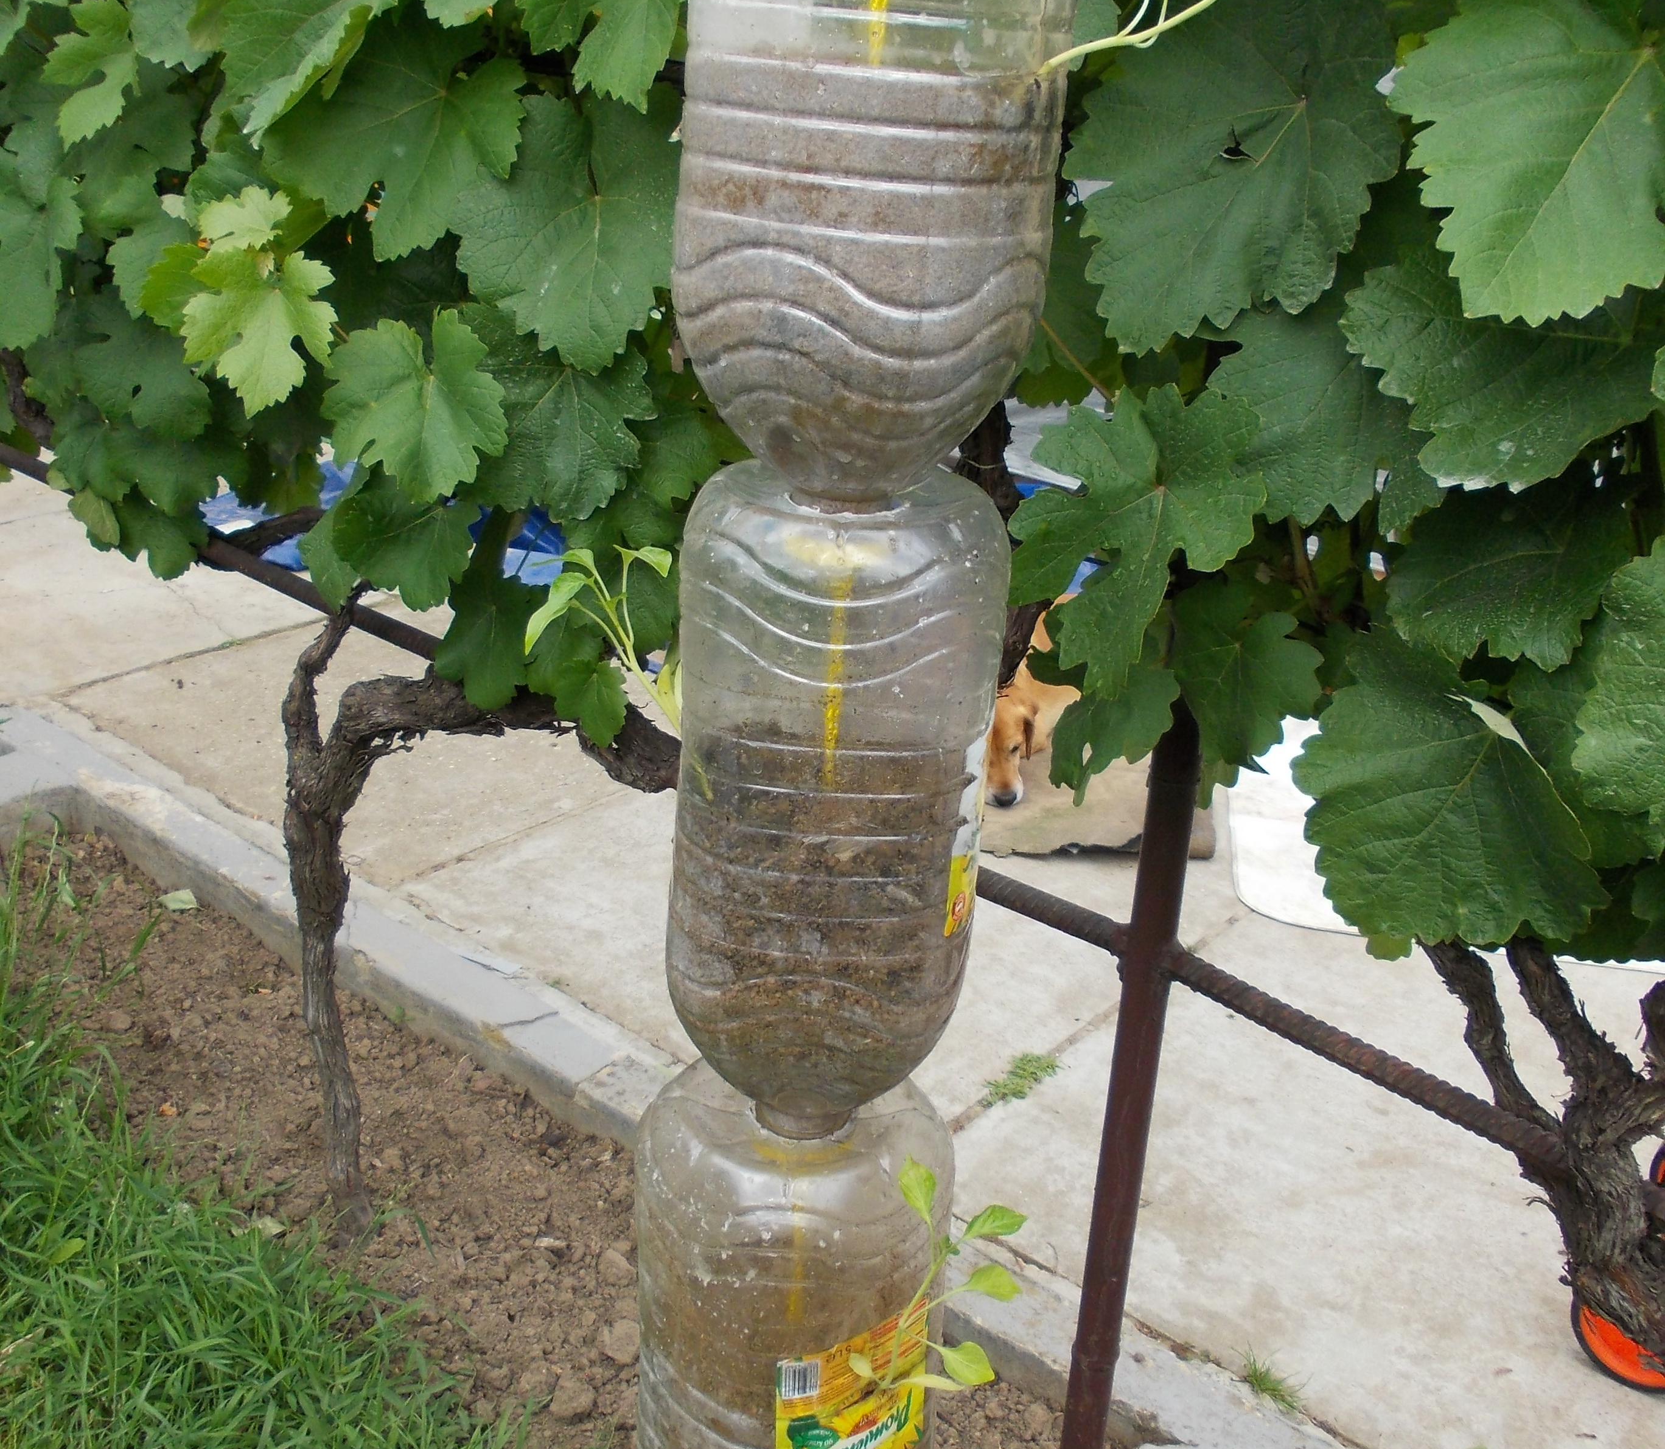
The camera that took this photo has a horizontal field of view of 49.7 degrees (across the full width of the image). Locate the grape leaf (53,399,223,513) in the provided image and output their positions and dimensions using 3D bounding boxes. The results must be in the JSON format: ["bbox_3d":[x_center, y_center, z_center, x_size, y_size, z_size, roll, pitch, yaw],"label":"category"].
[{"bbox_3d":[-0.725,-0.279,1.870,0.185,0.130,0.060,4,-3,1],"label":"grape leaf"}]

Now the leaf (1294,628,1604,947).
[{"bbox_3d":[0.363,0.037,1.060,0.185,0.195,0.055,15,-2,25],"label":"leaf"}]

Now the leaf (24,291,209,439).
[{"bbox_3d":[-0.775,-0.389,1.950,0.192,0.158,0.060,4,-1,0],"label":"leaf"}]

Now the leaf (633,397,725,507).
[{"bbox_3d":[-0.123,-0.220,1.443,0.079,0.091,0.030,3,-13,6],"label":"leaf"}]

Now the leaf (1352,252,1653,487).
[{"bbox_3d":[0.355,-0.188,0.947,0.158,0.128,0.050,-21,-24,9],"label":"leaf"}]

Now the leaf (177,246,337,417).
[{"bbox_3d":[-0.558,-0.383,1.750,0.139,0.166,0.055,5,-1,2],"label":"leaf"}]

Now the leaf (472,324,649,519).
[{"bbox_3d":[-0.226,-0.255,1.496,0.158,0.184,0.045,0,-12,3],"label":"leaf"}]

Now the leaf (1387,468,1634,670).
[{"bbox_3d":[0.371,-0.085,0.984,0.127,0.118,0.045,16,-15,24],"label":"leaf"}]

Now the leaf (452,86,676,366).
[{"bbox_3d":[-0.226,-0.421,1.520,0.174,0.240,0.060,7,-1,8],"label":"leaf"}]

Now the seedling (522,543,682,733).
[{"bbox_3d":[-0.105,-0.040,0.815,0.077,0.082,0.055,1,21,-7],"label":"seedling"}]

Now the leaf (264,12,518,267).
[{"bbox_3d":[-0.362,-0.488,1.480,0.220,0.210,0.060,6,4,6],"label":"leaf"}]

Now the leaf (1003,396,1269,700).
[{"bbox_3d":[0.197,-0.118,1.159,0.164,0.198,0.045,13,-8,17],"label":"leaf"}]

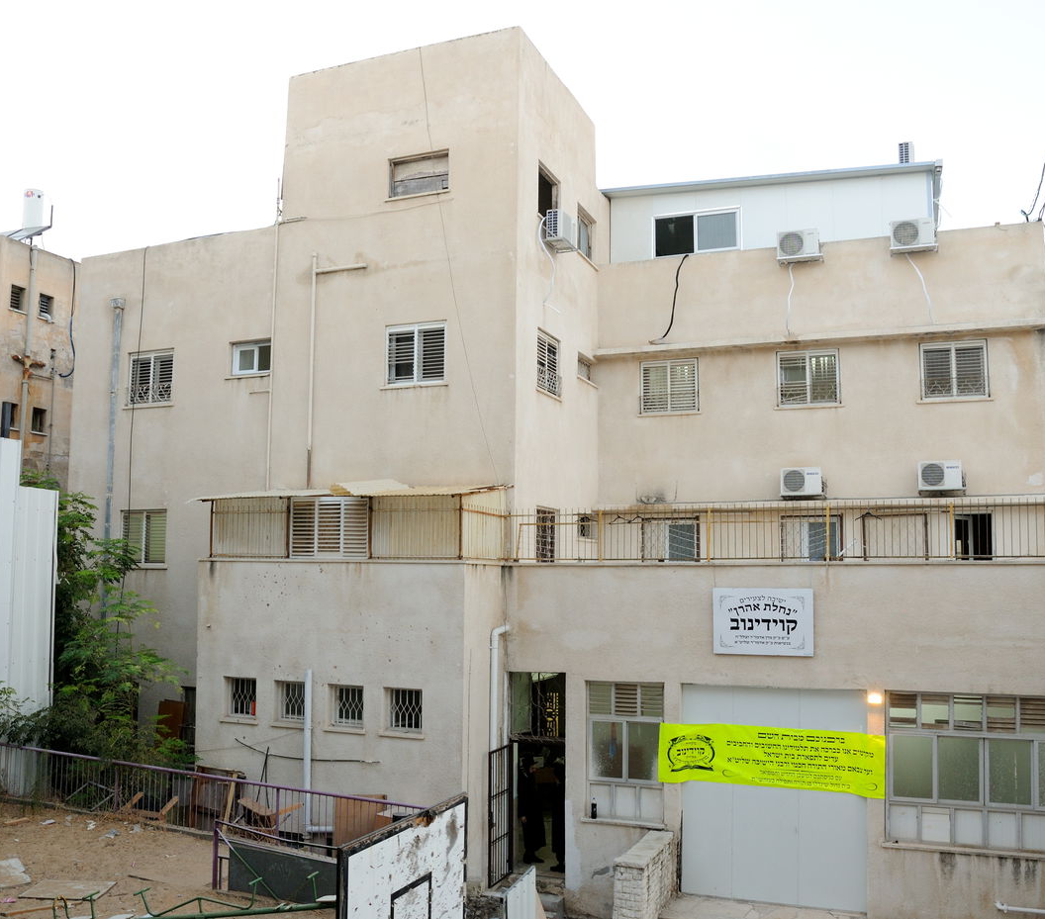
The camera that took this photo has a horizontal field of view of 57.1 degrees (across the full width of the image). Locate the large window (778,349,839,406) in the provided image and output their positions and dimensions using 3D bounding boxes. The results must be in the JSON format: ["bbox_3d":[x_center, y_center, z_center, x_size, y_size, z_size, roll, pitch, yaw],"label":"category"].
[{"bbox_3d":[5.575,-1.588,18.690,1.183,1.084,0.120,-2,-6,22],"label":"large window"}]

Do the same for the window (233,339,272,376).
[{"bbox_3d":[-4.976,-1.876,17.702,0.889,0.681,0.120,-2,-6,22],"label":"window"}]

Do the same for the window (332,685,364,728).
[{"bbox_3d":[-2.714,3.903,15.179,0.594,0.639,0.150,-2,-7,22],"label":"window"}]

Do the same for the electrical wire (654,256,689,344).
[{"bbox_3d":[3.007,-3.270,19.408,0.761,1.874,0.080,-2,-6,22],"label":"electrical wire"}]

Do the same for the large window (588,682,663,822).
[{"bbox_3d":[1.647,4.630,15.271,1.208,2.107,0.150,-2,-7,17],"label":"large window"}]

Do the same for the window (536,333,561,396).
[{"bbox_3d":[0.472,-1.746,17.629,0.090,1.038,1.149,-2,-6,22],"label":"window"}]

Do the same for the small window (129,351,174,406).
[{"bbox_3d":[-7.166,-1.570,18.570,1.165,1.055,0.120,-2,-6,22],"label":"small window"}]

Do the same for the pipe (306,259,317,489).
[{"bbox_3d":[-3.962,-1.709,18.210,0.117,4.516,0.110,-2,-7,22],"label":"pipe"}]

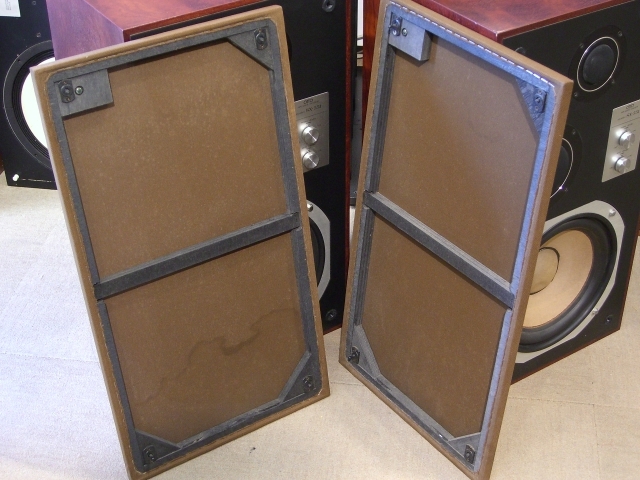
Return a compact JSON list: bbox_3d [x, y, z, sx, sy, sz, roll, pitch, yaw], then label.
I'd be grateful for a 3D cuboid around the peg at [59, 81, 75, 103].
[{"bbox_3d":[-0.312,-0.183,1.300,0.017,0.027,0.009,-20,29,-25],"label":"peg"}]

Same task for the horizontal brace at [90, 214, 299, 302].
[{"bbox_3d":[-0.170,0.019,1.488,0.320,0.022,0.018,-20,29,-25],"label":"horizontal brace"}]

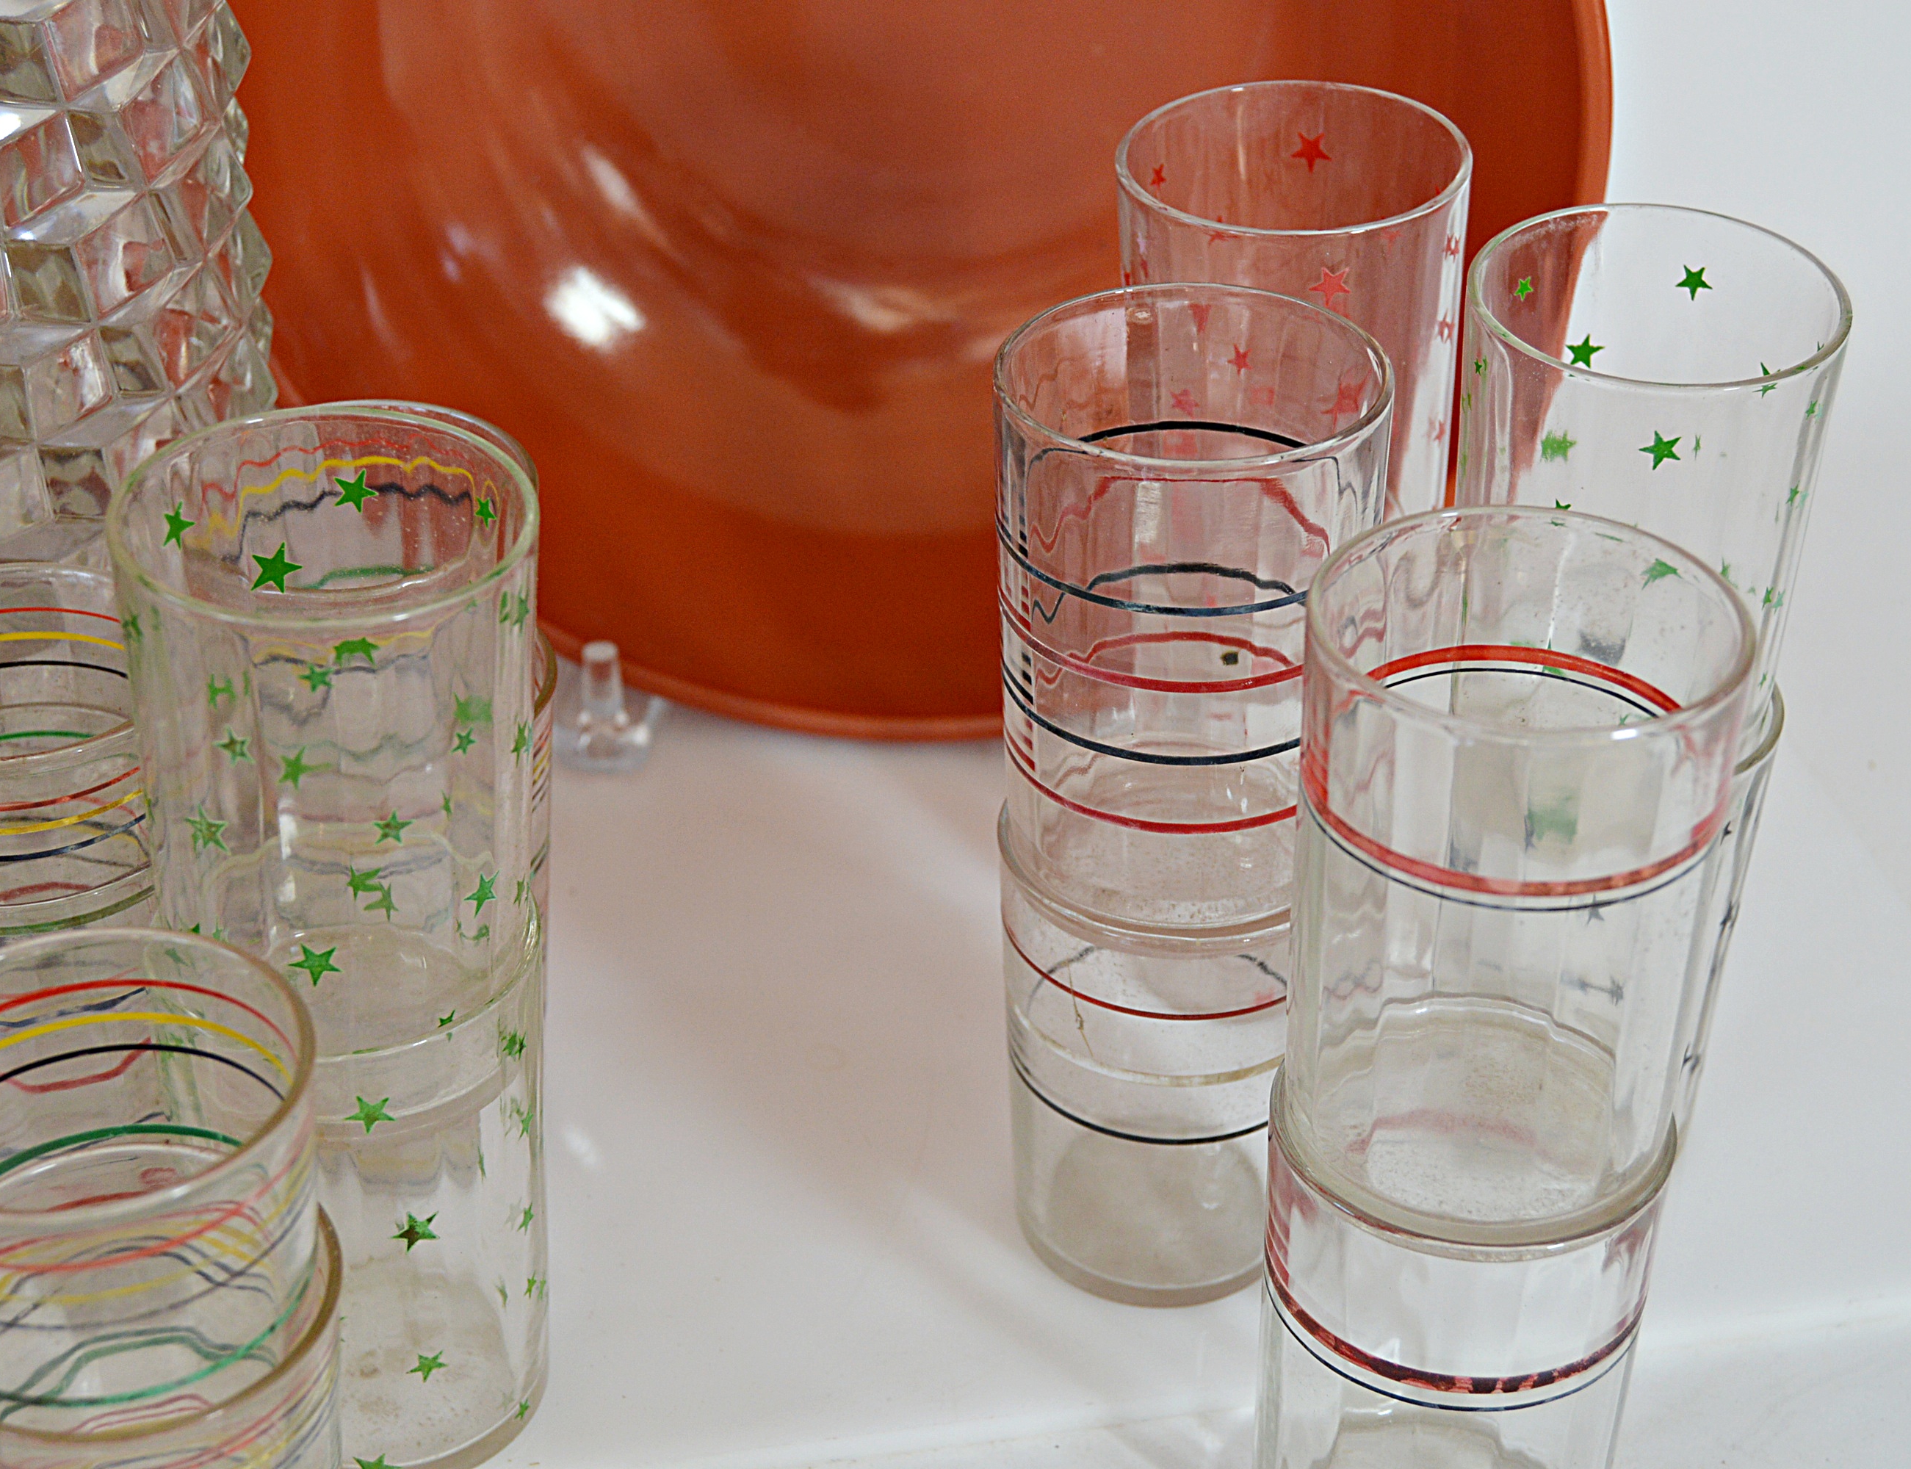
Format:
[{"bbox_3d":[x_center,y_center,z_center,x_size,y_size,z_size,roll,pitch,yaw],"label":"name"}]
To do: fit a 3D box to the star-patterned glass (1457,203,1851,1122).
[{"bbox_3d":[0.130,0.001,0.646,0.070,0.200,0.070,0,35,0],"label":"star-patterned glass"}]

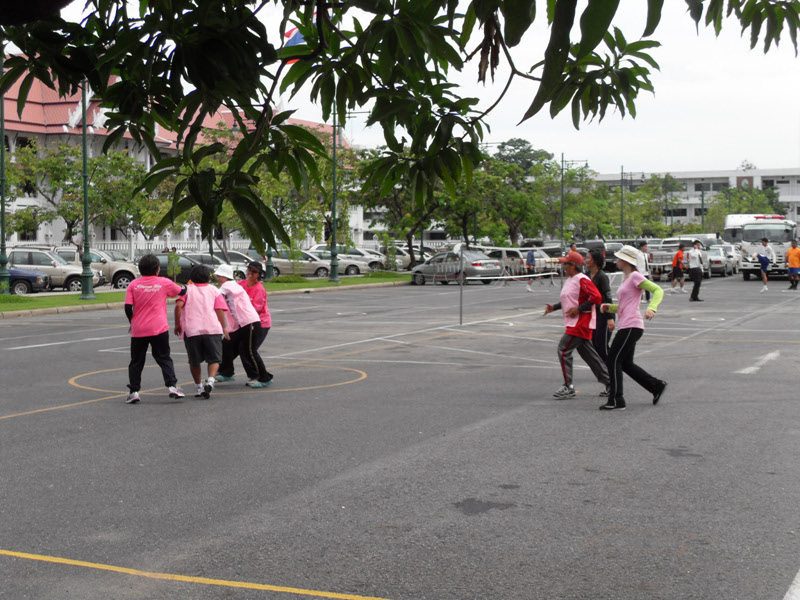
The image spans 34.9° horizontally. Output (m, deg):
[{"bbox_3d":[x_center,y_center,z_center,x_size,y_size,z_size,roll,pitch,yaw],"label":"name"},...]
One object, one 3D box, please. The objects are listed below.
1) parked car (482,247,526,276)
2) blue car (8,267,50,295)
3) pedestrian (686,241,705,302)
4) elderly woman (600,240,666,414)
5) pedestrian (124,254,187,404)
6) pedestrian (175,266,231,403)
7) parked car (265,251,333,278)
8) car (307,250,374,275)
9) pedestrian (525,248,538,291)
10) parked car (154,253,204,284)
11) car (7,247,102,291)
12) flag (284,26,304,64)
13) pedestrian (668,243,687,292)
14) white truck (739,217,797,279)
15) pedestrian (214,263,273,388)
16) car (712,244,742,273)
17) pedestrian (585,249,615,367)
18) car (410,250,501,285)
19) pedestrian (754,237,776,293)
[{"bbox_3d":[5.047,-1.801,61.463,4.300,1.620,1.730,2,3,42],"label":"parked car"},{"bbox_3d":[-15.403,-0.934,48.265,4.600,1.550,1.690,0,3,10],"label":"blue car"},{"bbox_3d":[8.058,-0.785,34.462,0.420,1.670,0.480,1,3,22],"label":"pedestrian"},{"bbox_3d":[2.300,0.262,12.564,0.680,1.610,0.520,0,3,0],"label":"elderly woman"},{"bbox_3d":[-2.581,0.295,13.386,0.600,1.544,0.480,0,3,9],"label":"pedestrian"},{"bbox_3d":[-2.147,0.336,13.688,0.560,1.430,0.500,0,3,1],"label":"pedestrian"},{"bbox_3d":[-5.055,-1.894,64.967,4.000,1.500,1.700,-1,3,-6],"label":"parked car"},{"bbox_3d":[-3.785,-2.019,68.468,4.400,1.430,1.690,-1,3,-6],"label":"car"},{"bbox_3d":[4.493,-1.092,43.264,0.480,1.580,0.450,1,3,17],"label":"pedestrian"},{"bbox_3d":[-10.353,-1.417,57.467,4.450,1.460,1.700,0,3,15],"label":"parked car"},{"bbox_3d":[-12.605,-1.081,46.062,4.100,1.710,1.700,-1,3,-5],"label":"car"},{"bbox_3d":[-6.408,-18.728,90.000,3.800,3.000,0.400,0,3,10],"label":"flag"},{"bbox_3d":[8.968,-1.025,40.765,0.550,1.550,0.480,0,3,-6],"label":"pedestrian"},{"bbox_3d":[16.694,-2.313,56.238,2.300,2.750,7.200,1,3,22],"label":"white truck"},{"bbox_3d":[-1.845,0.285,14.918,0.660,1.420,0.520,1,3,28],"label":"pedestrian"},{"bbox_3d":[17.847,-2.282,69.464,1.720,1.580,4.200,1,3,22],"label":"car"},{"bbox_3d":[2.379,0.178,15.065,0.450,1.570,0.480,-1,3,-16],"label":"pedestrian"},{"bbox_3d":[2.455,-1.397,55.467,4.290,1.460,1.690,2,4,44],"label":"car"},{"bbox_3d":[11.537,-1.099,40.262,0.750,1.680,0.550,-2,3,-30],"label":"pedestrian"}]

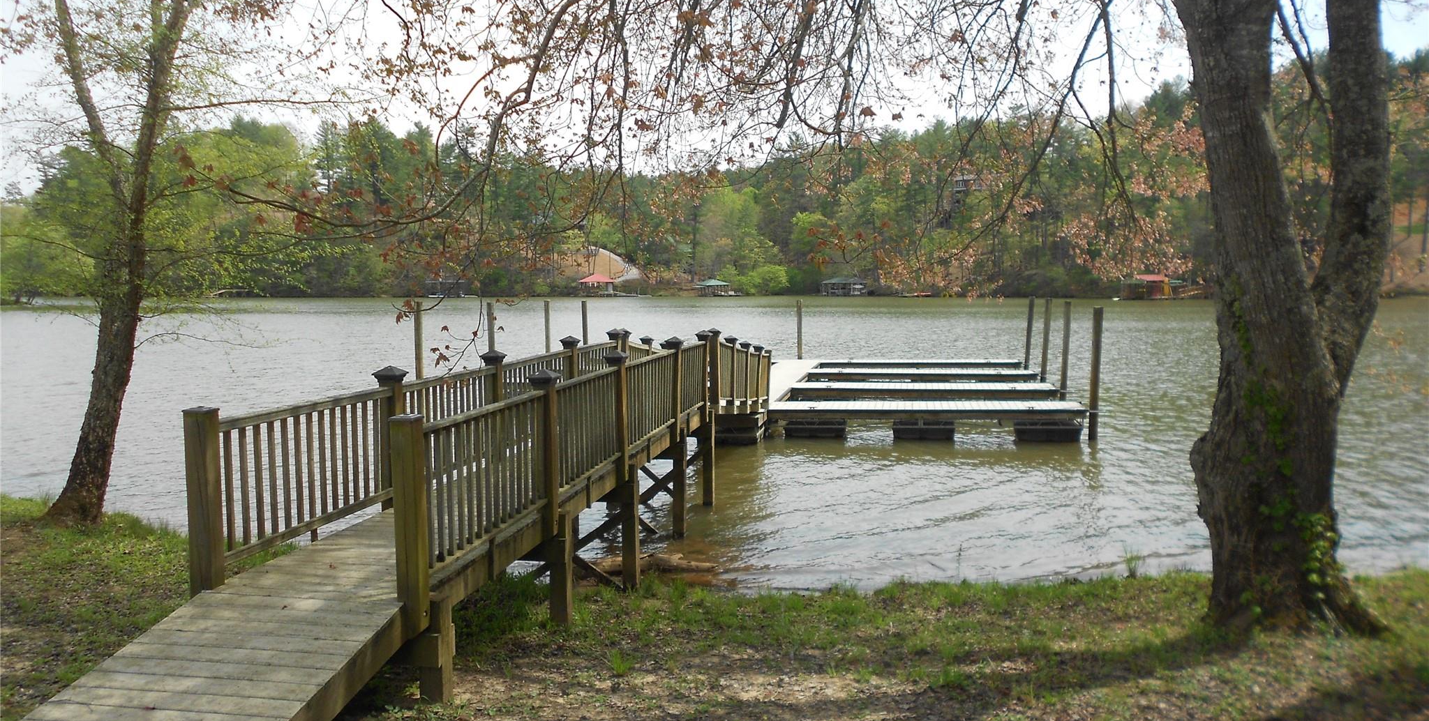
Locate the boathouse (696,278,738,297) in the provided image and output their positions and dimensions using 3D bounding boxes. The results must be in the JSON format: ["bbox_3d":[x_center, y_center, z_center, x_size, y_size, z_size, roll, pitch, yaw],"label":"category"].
[{"bbox_3d":[0.535,-17.349,257.000,9.300,4.400,8.500,0,4,0],"label":"boathouse"}]

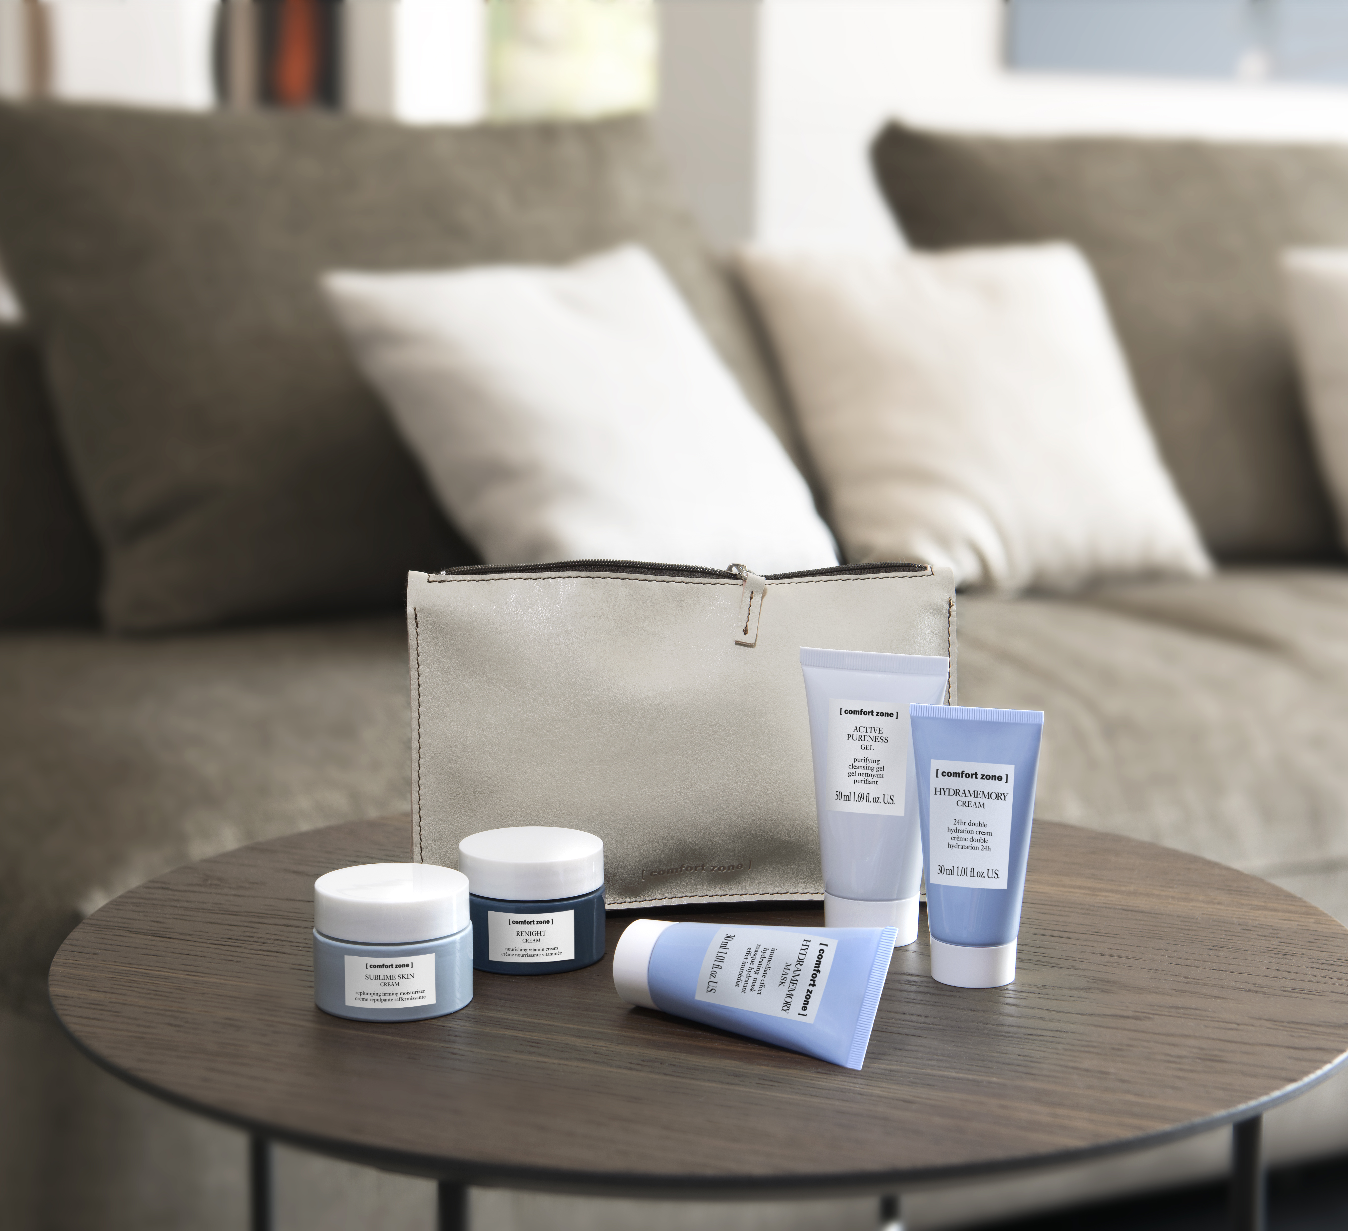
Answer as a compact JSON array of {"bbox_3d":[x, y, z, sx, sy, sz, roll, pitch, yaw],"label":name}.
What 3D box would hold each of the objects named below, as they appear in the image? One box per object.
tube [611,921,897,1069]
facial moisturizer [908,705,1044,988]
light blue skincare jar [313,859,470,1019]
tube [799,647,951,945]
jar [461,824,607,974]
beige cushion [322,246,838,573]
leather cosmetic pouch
[{"bbox_3d":[0.028,0.121,0.886,0.097,0.048,0.030,3,-22,37],"label":"tube"},{"bbox_3d":[0.107,0.081,0.946,0.048,0.097,0.030,3,9,16],"label":"facial moisturizer"},{"bbox_3d":[-0.097,0.112,0.923,0.055,0.041,0.055,-1,9,-4],"label":"light blue skincare jar"},{"bbox_3d":[0.075,0.067,0.999,0.058,0.107,0.035,4,10,22],"label":"tube"},{"bbox_3d":[-0.052,0.104,0.976,0.055,0.041,0.055,0,9,-3],"label":"jar"},{"bbox_3d":[-0.087,-0.193,2.650,0.420,0.420,0.150,-10,-26,-41],"label":"beige cushion"},{"bbox_3d":[0.003,0.045,1.048,0.213,0.135,0.040,0,9,-2],"label":"leather cosmetic pouch"}]

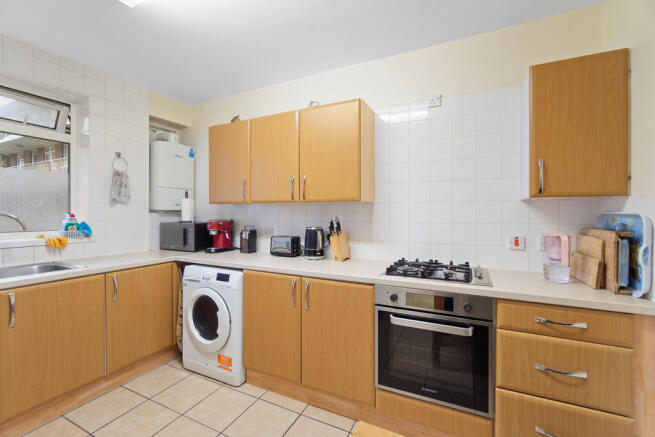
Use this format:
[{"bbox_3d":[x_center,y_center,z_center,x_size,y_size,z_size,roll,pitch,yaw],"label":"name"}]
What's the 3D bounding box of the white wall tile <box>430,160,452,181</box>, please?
[{"bbox_3d":[0.829,-0.348,1.989,0.149,0.150,0.009,0,0,26],"label":"white wall tile"}]

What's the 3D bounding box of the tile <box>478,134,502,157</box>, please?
[{"bbox_3d":[1.116,-0.500,1.874,0.150,0.150,0.010,0,1,25],"label":"tile"}]

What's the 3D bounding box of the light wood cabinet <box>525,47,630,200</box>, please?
[{"bbox_3d":[1.377,-0.477,1.573,0.400,0.725,0.315,0,1,25],"label":"light wood cabinet"}]

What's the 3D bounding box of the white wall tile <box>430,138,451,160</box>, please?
[{"bbox_3d":[0.829,-0.495,1.978,0.150,0.150,0.010,0,0,26],"label":"white wall tile"}]

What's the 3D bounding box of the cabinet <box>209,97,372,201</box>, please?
[{"bbox_3d":[-0.375,-0.489,2.389,1.497,0.724,0.325,0,0,26],"label":"cabinet"}]

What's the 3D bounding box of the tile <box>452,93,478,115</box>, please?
[{"bbox_3d":[0.968,-0.805,1.927,0.150,0.150,0.010,0,0,26],"label":"tile"}]

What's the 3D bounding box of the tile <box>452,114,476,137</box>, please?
[{"bbox_3d":[0.965,-0.645,1.912,0.150,0.150,0.010,0,0,26],"label":"tile"}]

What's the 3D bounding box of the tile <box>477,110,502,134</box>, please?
[{"bbox_3d":[1.100,-0.650,1.856,0.149,0.150,0.009,0,0,26],"label":"tile"}]

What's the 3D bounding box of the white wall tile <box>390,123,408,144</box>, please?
[{"bbox_3d":[0.560,-0.647,2.107,0.150,0.150,0.010,0,0,26],"label":"white wall tile"}]

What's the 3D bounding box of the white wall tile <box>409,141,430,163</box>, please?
[{"bbox_3d":[0.693,-0.503,2.061,0.150,0.150,0.010,0,0,26],"label":"white wall tile"}]

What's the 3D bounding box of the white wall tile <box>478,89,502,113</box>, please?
[{"bbox_3d":[1.101,-0.795,1.846,0.150,0.150,0.010,0,0,26],"label":"white wall tile"}]

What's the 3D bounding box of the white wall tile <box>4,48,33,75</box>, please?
[{"bbox_3d":[-2.210,-1.125,1.954,0.010,0.150,0.150,0,0,27],"label":"white wall tile"}]

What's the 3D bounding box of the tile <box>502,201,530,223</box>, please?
[{"bbox_3d":[1.240,-0.044,1.800,0.150,0.150,0.010,0,0,26],"label":"tile"}]

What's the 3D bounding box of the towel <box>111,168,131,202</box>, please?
[{"bbox_3d":[-1.894,-0.300,2.499,0.045,0.275,0.165,0,1,25],"label":"towel"}]

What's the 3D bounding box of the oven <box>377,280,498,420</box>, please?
[{"bbox_3d":[0.673,0.688,1.716,0.597,0.597,0.560,0,1,25],"label":"oven"}]

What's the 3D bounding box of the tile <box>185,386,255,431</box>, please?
[{"bbox_3d":[-0.705,1.263,1.824,0.335,0.010,0.335,0,1,25],"label":"tile"}]

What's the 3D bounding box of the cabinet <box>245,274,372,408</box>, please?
[{"bbox_3d":[-0.045,0.744,2.067,1.000,0.717,0.570,0,0,26],"label":"cabinet"}]

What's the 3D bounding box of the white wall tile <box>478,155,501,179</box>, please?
[{"bbox_3d":[1.116,-0.348,1.876,0.150,0.150,0.010,0,1,25],"label":"white wall tile"}]

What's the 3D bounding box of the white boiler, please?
[{"bbox_3d":[-1.746,-0.443,2.974,0.330,0.722,0.420,0,0,26],"label":"white boiler"}]

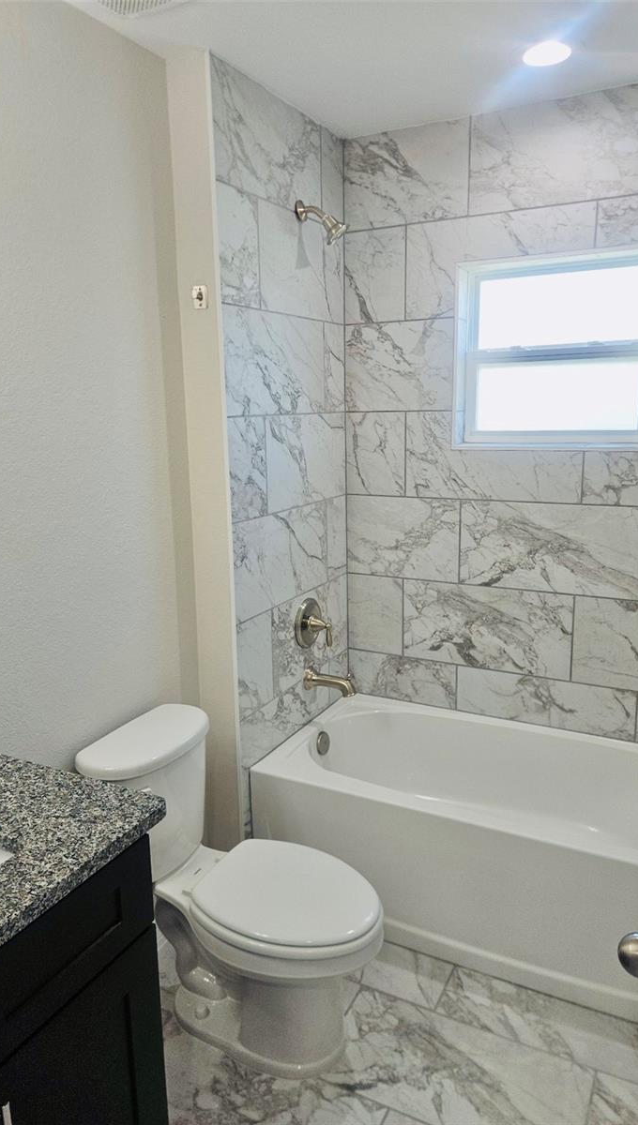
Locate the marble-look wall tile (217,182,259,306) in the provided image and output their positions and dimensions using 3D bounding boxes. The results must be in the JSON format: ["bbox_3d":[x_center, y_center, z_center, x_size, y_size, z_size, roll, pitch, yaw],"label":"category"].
[{"bbox_3d":[-0.226,-0.884,2.106,0.010,0.305,0.197,5,14,28],"label":"marble-look wall tile"}]

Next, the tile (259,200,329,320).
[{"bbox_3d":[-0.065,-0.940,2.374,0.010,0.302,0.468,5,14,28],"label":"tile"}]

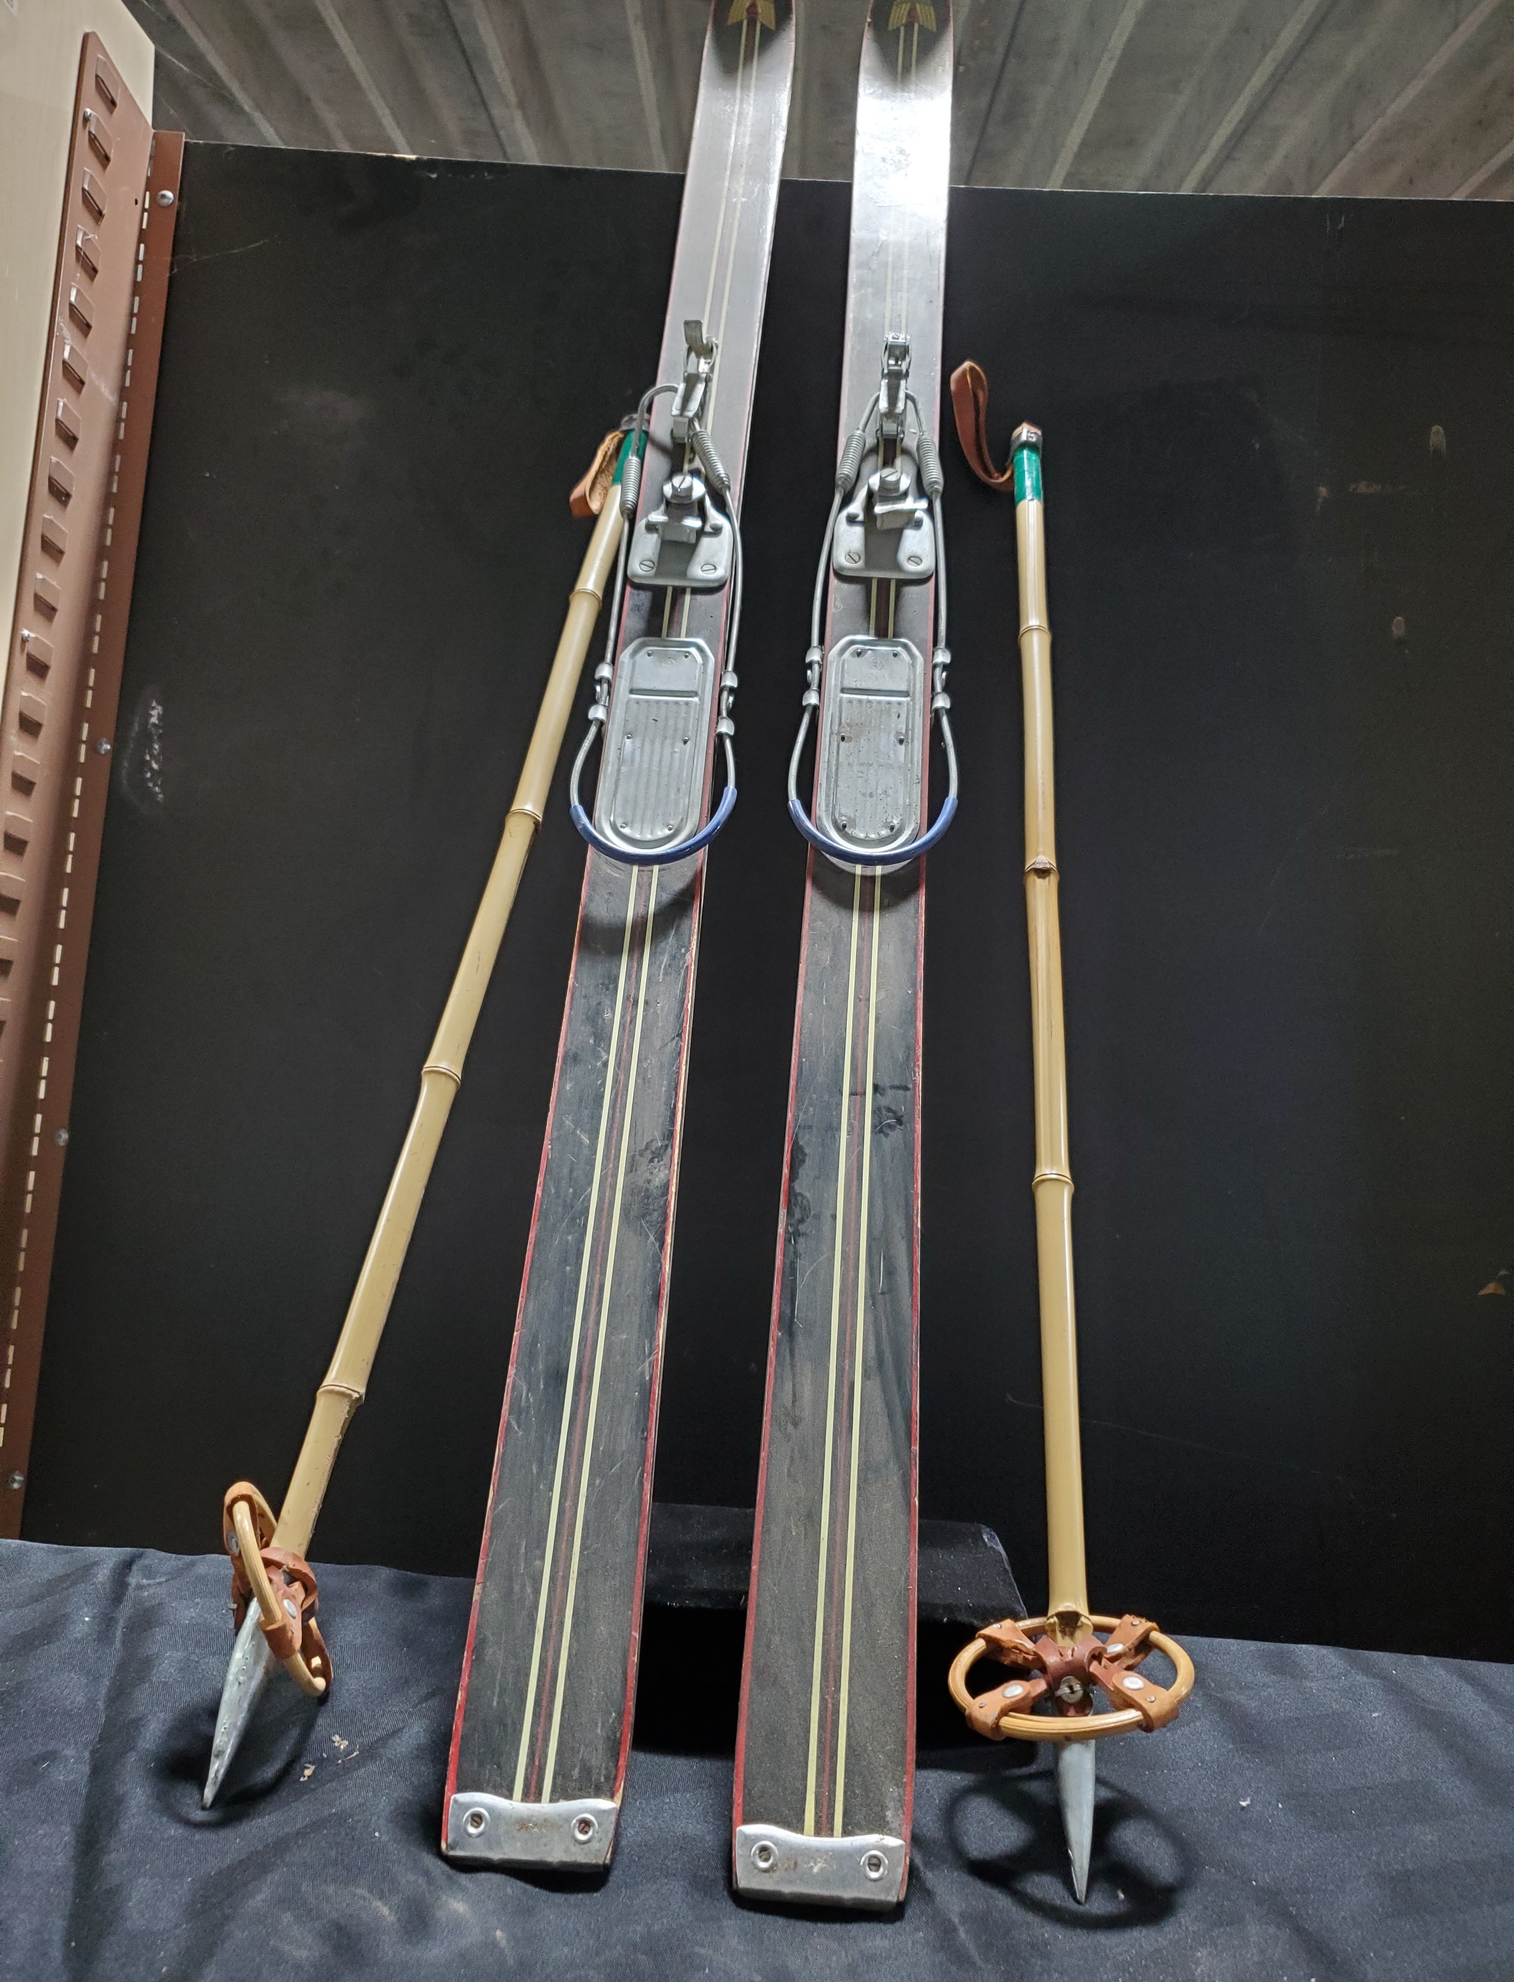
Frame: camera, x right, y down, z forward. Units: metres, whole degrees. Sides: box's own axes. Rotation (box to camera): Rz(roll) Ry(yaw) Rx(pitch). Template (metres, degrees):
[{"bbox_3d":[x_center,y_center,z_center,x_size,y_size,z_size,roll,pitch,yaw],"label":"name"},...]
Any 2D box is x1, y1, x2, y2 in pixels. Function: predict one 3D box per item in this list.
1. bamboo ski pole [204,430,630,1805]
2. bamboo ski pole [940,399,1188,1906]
[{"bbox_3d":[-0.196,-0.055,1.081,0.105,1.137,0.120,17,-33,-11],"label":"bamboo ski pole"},{"bbox_3d":[0.204,-0.050,1.073,0.132,1.194,0.115,-2,-34,11],"label":"bamboo ski pole"}]

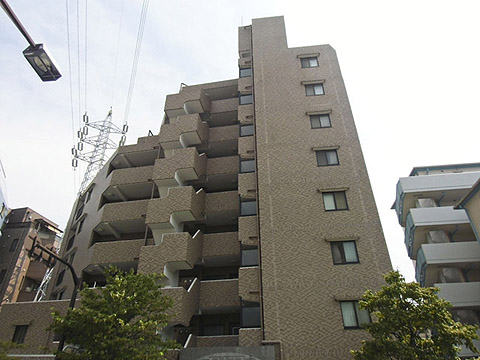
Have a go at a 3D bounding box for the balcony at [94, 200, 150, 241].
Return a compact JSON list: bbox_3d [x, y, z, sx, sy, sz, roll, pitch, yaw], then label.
[{"bbox_3d":[-7.958,2.644,23.446,3.950,1.440,1.950,-3,-33,5],"label":"balcony"}]

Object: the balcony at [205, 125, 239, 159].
[{"bbox_3d":[-1.077,-2.954,24.828,2.260,1.480,1.580,-5,-33,7],"label":"balcony"}]

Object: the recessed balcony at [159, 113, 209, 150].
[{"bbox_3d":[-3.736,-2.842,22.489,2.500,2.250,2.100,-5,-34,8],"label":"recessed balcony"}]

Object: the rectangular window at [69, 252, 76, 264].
[{"bbox_3d":[-12.603,6.030,25.074,0.150,1.000,1.200,24,-40,-32],"label":"rectangular window"}]

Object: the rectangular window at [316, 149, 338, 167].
[{"bbox_3d":[5.035,-1.264,19.205,1.200,1.130,0.150,-3,-33,5],"label":"rectangular window"}]

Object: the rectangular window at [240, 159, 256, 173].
[{"bbox_3d":[0.496,-0.813,20.647,0.960,0.990,0.140,-3,-33,5],"label":"rectangular window"}]

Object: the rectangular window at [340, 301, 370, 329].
[{"bbox_3d":[5.128,5.931,14.627,1.197,1.121,0.150,-5,-33,7],"label":"rectangular window"}]

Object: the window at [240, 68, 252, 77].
[{"bbox_3d":[0.411,-7.918,24.781,0.930,0.930,0.150,-3,-33,5],"label":"window"}]

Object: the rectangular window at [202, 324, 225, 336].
[{"bbox_3d":[-1.482,8.520,18.391,1.220,0.930,0.150,-5,-33,7],"label":"rectangular window"}]

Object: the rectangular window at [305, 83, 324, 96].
[{"bbox_3d":[5.099,-6.116,22.728,1.218,1.150,0.150,-3,-33,5],"label":"rectangular window"}]

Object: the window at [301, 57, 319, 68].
[{"bbox_3d":[5.052,-8.392,23.967,1.197,1.121,0.150,-5,-33,7],"label":"window"}]

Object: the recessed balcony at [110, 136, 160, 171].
[{"bbox_3d":[-7.526,-1.728,25.442,3.200,2.850,1.500,-6,-34,8],"label":"recessed balcony"}]

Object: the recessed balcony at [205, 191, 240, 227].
[{"bbox_3d":[-1.033,1.900,22.335,2.300,1.480,2.000,-3,-33,5],"label":"recessed balcony"}]

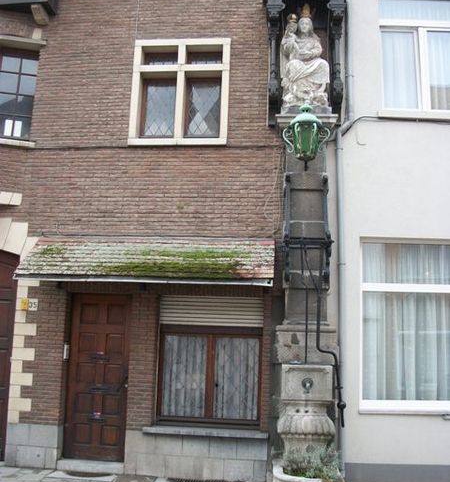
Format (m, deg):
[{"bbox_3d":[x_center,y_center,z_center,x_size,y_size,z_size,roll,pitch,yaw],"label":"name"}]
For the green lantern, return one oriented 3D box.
[{"bbox_3d":[0.992,-1.306,6.707,0.560,0.750,0.480,1,-10,2],"label":"green lantern"}]

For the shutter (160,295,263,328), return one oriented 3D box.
[{"bbox_3d":[-0.180,0.946,7.409,1.380,0.400,0.080,1,-10,6],"label":"shutter"}]

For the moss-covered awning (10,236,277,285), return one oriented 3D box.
[{"bbox_3d":[-0.987,0.227,7.134,3.220,0.650,0.640,1,-10,6],"label":"moss-covered awning"}]

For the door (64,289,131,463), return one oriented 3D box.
[{"bbox_3d":[-1.677,1.803,7.437,0.870,2.150,0.100,1,-10,6],"label":"door"}]

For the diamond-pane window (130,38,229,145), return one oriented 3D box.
[{"bbox_3d":[-0.620,-2.088,7.919,1.380,1.580,0.240,1,-10,6],"label":"diamond-pane window"}]

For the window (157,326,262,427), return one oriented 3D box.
[{"bbox_3d":[-0.203,1.779,7.307,1.370,1.230,0.120,1,-10,6],"label":"window"}]

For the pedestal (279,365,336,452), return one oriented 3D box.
[{"bbox_3d":[0.926,1.959,6.319,0.660,1.070,0.500,1,-10,2],"label":"pedestal"}]

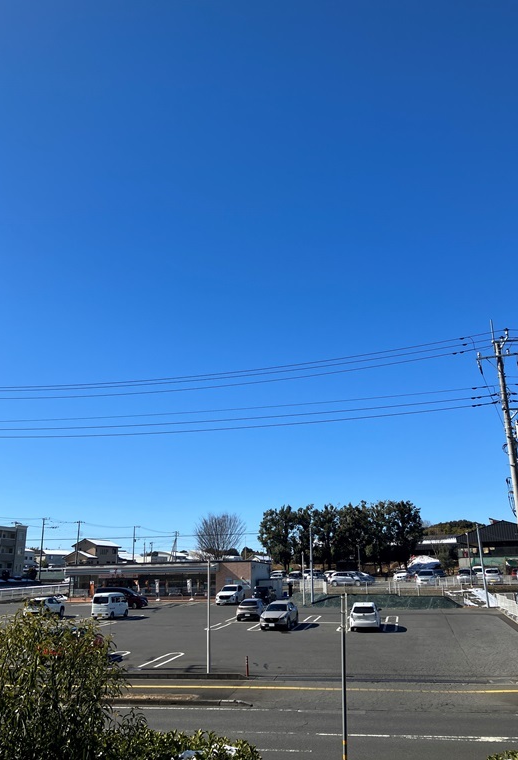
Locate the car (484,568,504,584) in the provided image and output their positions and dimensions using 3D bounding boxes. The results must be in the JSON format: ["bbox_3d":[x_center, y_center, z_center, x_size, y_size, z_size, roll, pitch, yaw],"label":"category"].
[{"bbox_3d":[26.493,22.079,69.300,1.500,1.660,3.400,-8,-17,24],"label":"car"}]

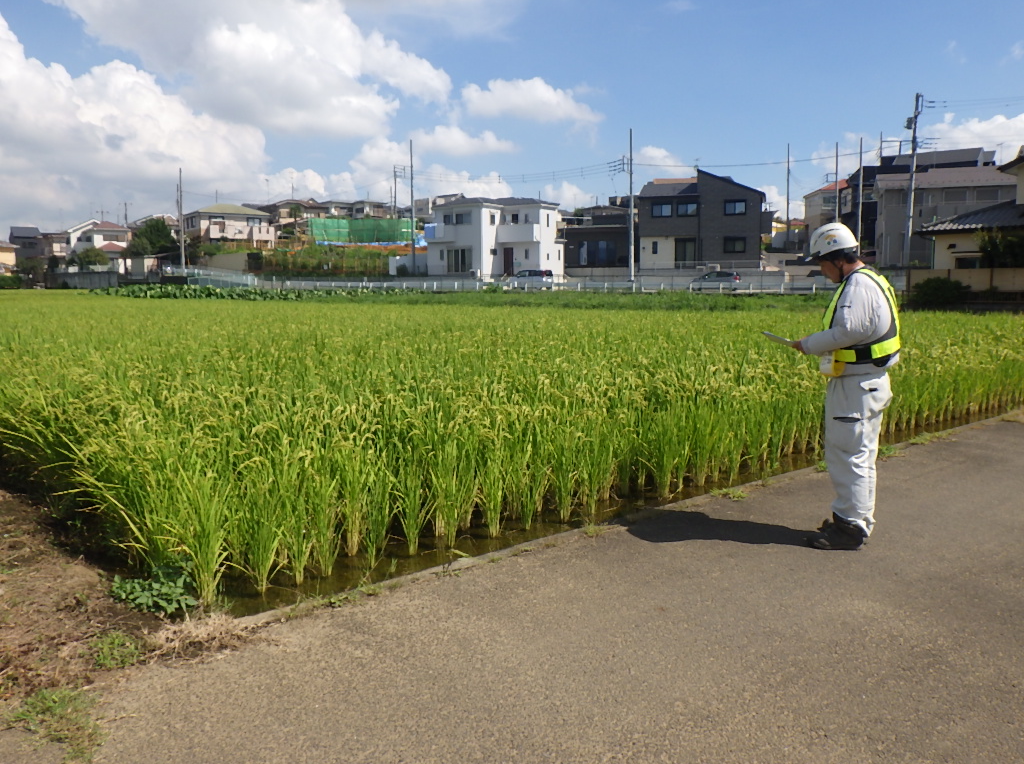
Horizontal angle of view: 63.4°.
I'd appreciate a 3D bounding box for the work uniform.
[{"bbox_3d":[1.776,0.097,4.360,0.490,1.430,0.500,1,8,14],"label":"work uniform"}]

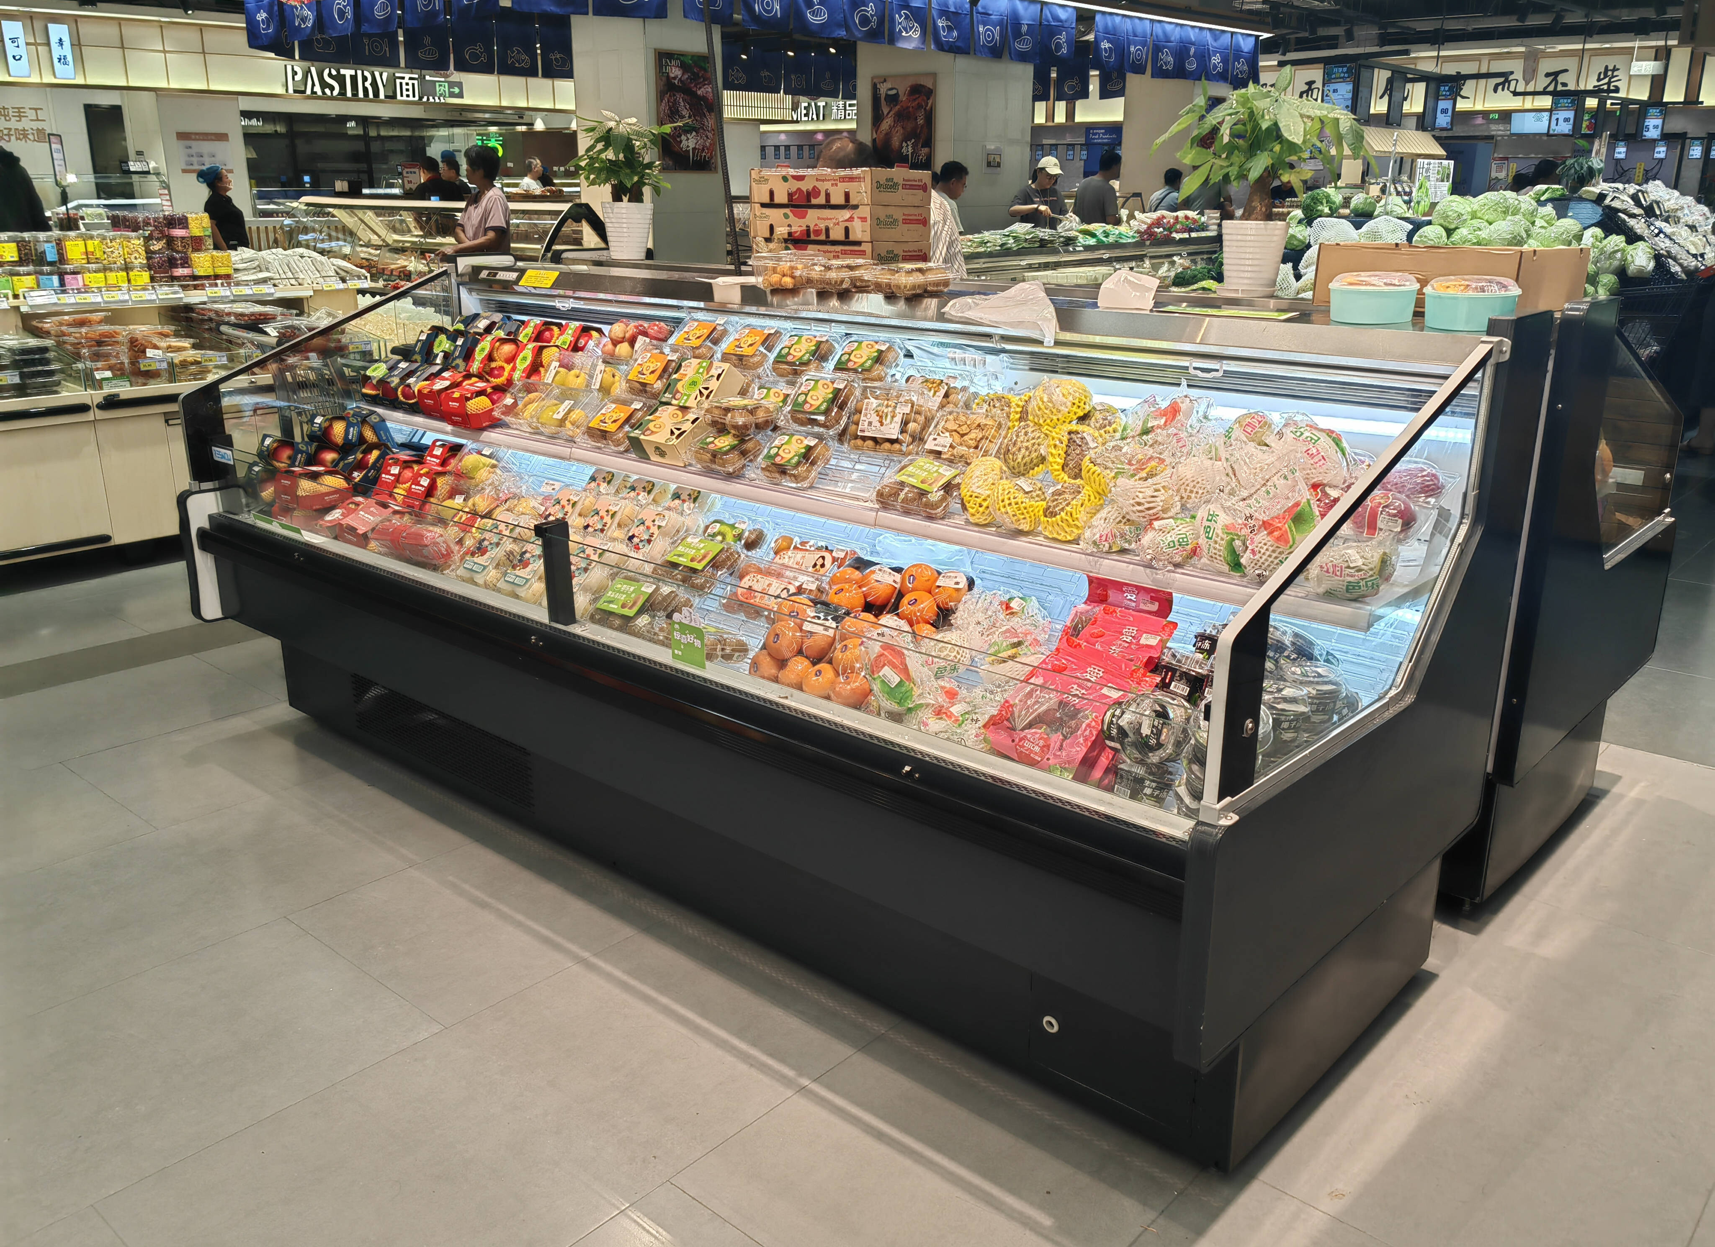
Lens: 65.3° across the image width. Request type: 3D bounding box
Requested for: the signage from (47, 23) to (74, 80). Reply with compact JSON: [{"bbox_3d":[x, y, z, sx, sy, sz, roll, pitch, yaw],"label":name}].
[{"bbox_3d":[-7.926,-5.680,13.300,0.172,0.504,0.060,-10,20,-30],"label":"signage"}]

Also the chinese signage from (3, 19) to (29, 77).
[{"bbox_3d":[-8.734,-5.960,13.895,0.191,0.531,0.080,-16,24,-41],"label":"chinese signage"}]

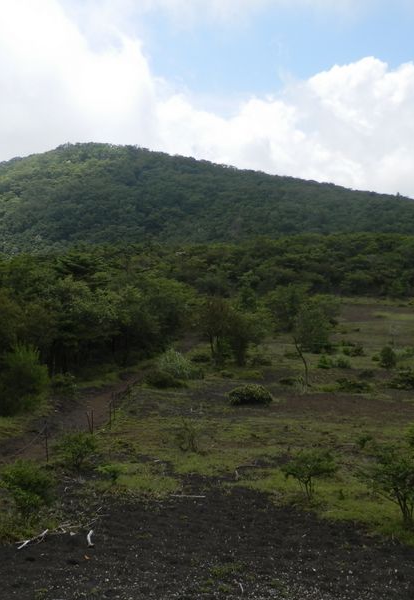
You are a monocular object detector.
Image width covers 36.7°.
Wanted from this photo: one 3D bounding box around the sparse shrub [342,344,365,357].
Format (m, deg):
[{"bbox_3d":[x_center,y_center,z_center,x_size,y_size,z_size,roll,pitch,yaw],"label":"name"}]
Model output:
[{"bbox_3d":[11.504,3.966,49.000,1.847,0.914,1.699,0,3,0],"label":"sparse shrub"}]

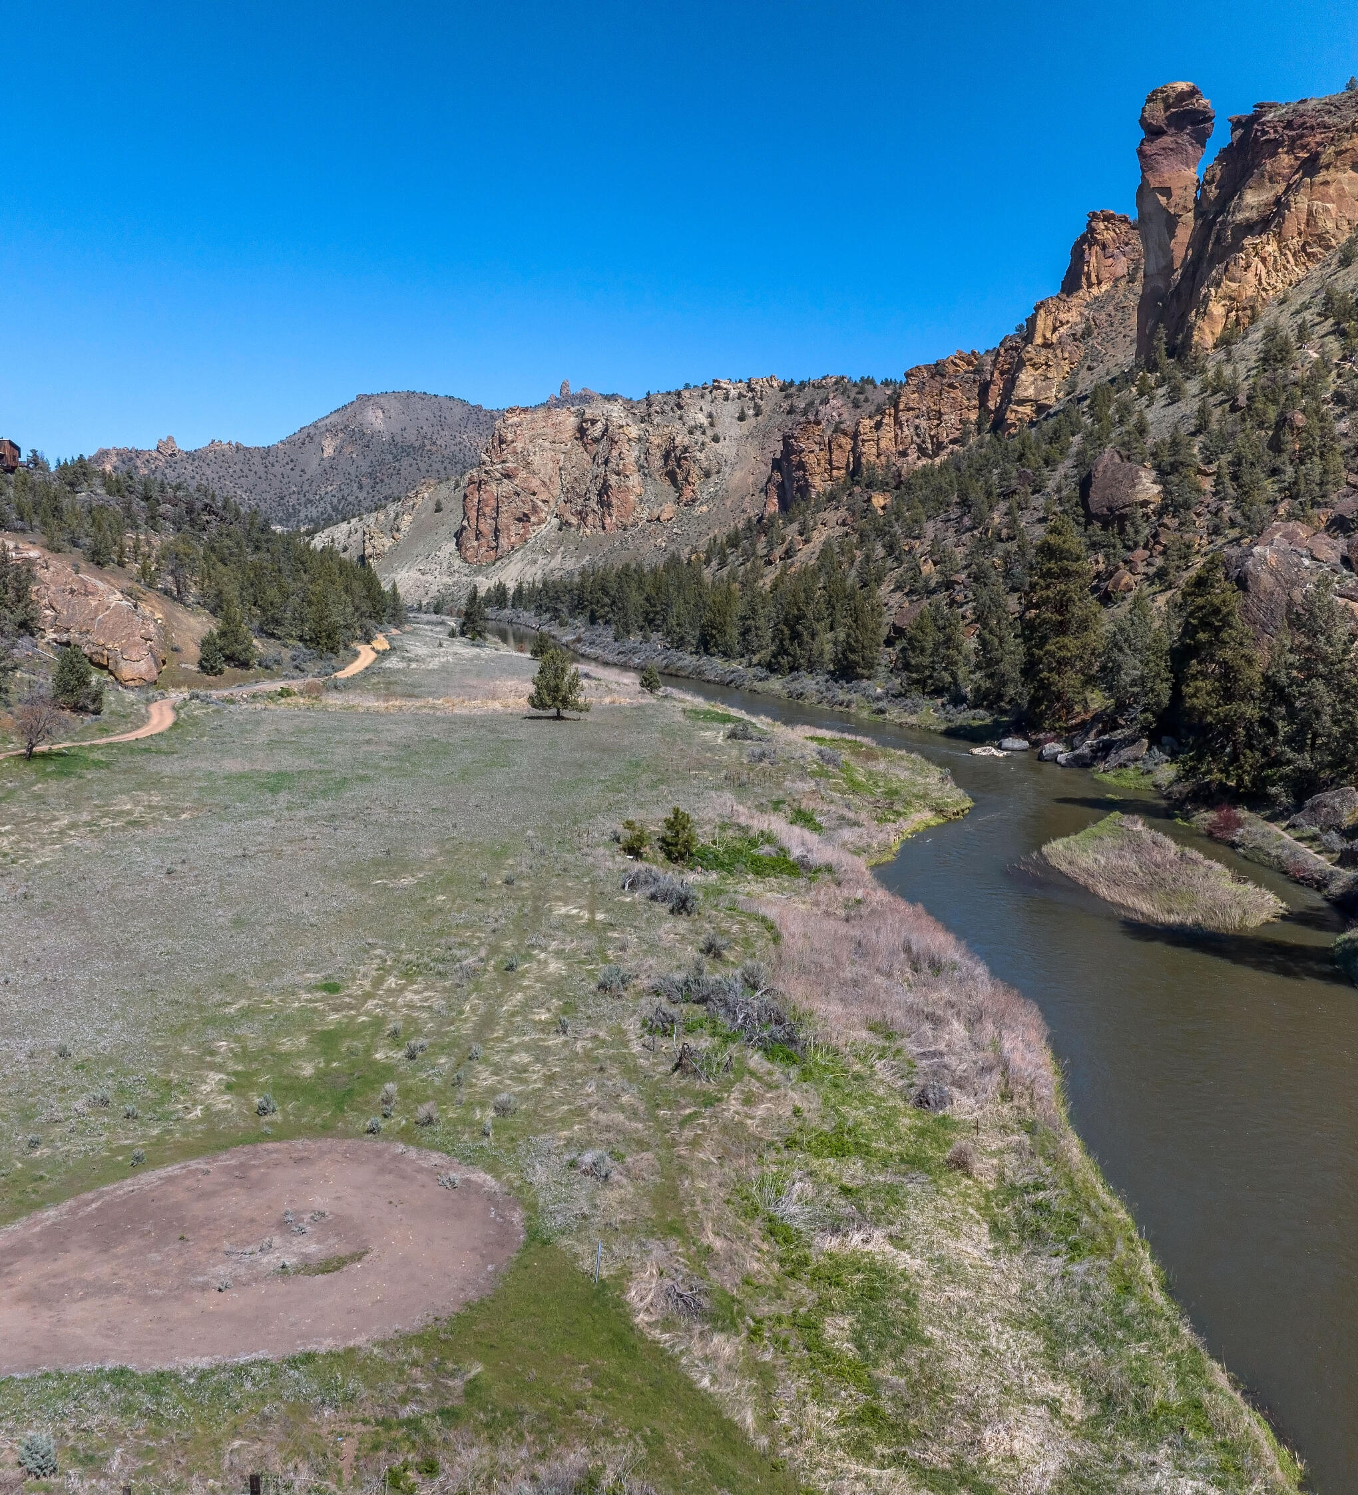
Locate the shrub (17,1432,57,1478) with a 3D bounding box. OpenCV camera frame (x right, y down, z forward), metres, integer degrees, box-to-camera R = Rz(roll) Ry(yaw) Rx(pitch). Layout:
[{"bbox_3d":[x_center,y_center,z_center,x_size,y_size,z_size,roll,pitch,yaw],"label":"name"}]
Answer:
[{"bbox_3d":[-13.343,14.621,28.757,0.840,0.750,0.800,0,7,0],"label":"shrub"}]

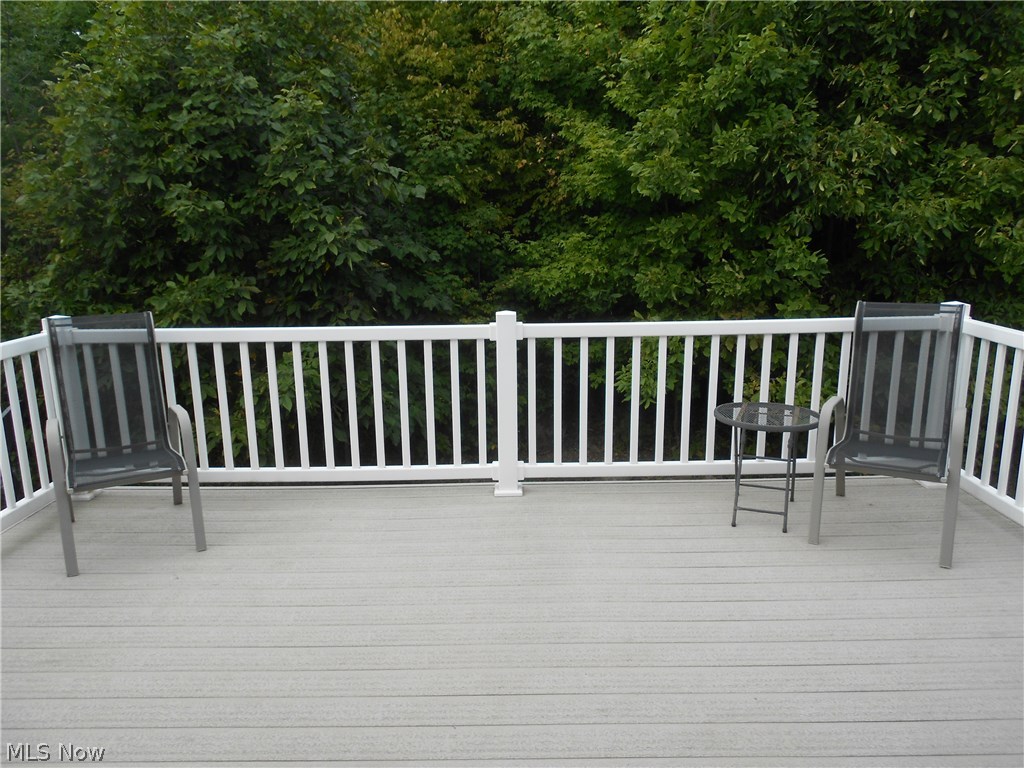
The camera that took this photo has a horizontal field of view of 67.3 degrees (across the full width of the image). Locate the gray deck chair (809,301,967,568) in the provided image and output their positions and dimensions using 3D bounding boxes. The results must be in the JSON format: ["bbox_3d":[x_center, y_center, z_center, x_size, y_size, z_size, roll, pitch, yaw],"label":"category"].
[{"bbox_3d":[1.739,0.180,3.494,0.560,1.005,0.720,6,14,29],"label":"gray deck chair"}]

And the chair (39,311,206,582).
[{"bbox_3d":[-1.790,0.223,3.503,0.560,1.000,0.720,-8,14,-29],"label":"chair"}]

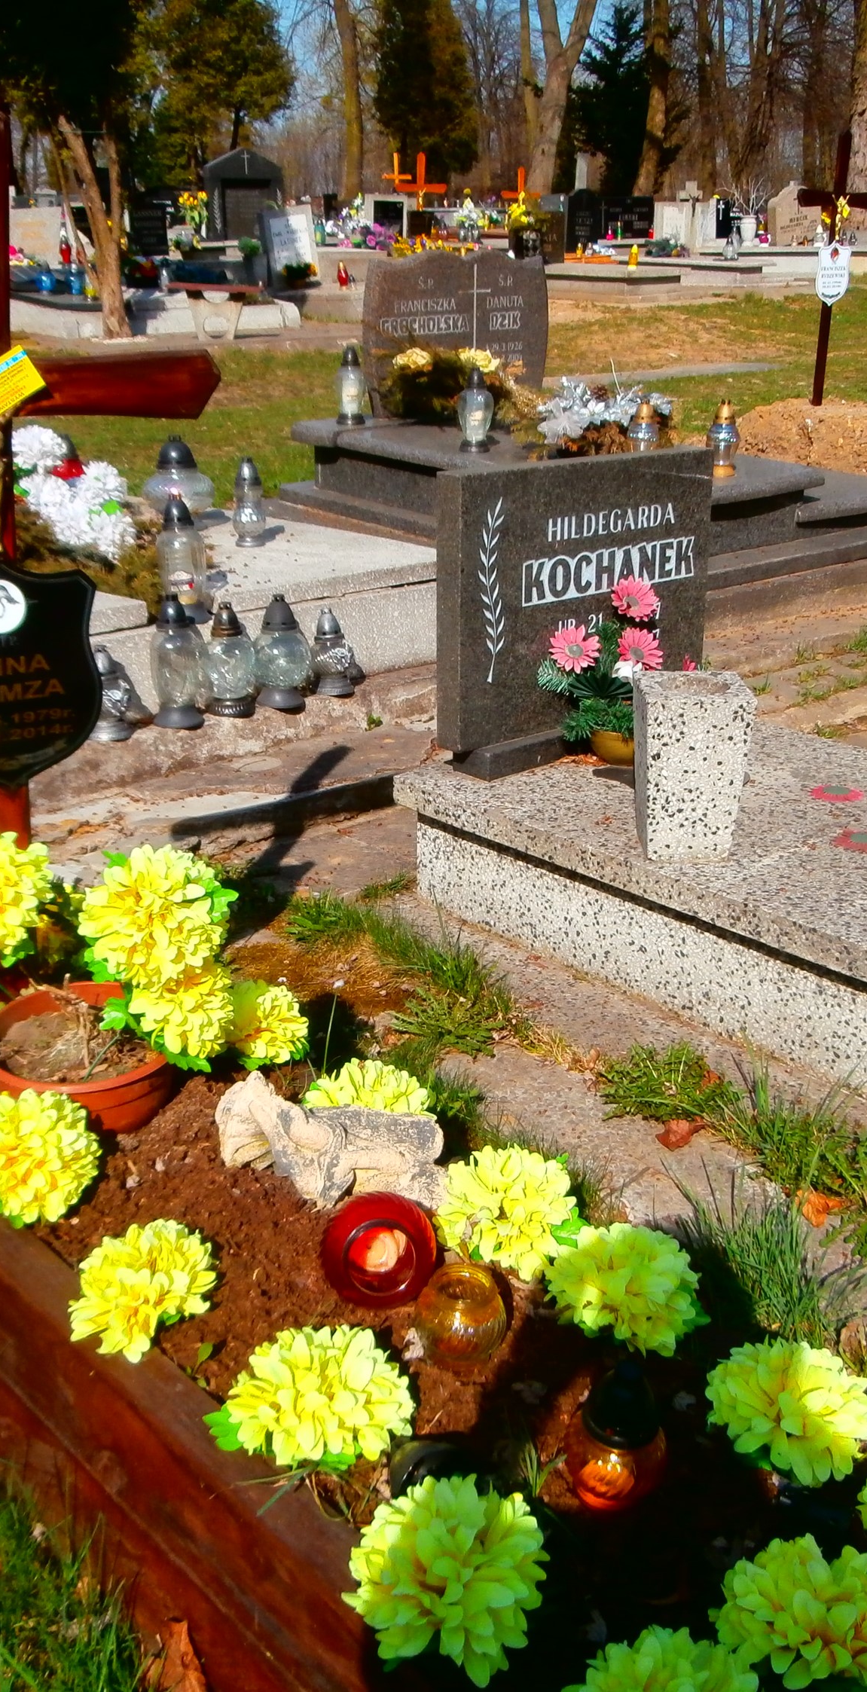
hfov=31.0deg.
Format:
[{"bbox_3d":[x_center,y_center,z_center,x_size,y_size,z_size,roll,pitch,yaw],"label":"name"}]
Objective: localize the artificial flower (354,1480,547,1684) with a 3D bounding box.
[{"bbox_3d":[0.011,0.527,1.120,0.145,0.125,0.140,0,21,1],"label":"artificial flower"}]

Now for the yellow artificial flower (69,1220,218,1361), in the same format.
[{"bbox_3d":[-0.287,0.436,1.540,0.138,0.105,0.138,-4,21,-12],"label":"yellow artificial flower"}]

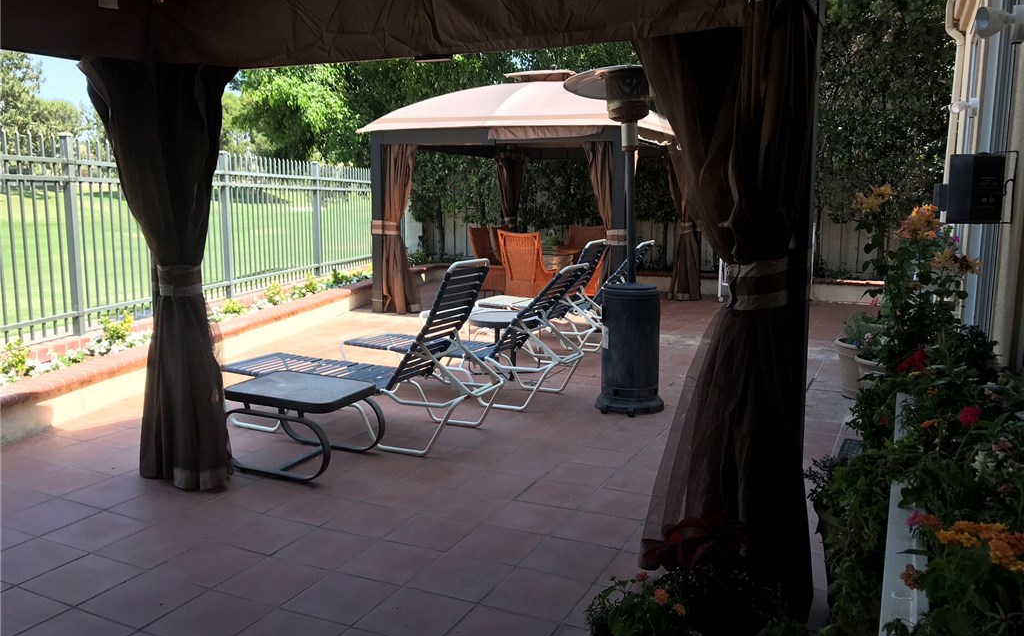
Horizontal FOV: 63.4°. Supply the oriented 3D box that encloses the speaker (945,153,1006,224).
[{"bbox_3d":[1.963,-0.547,3.500,0.180,0.300,0.170,-1,9,-10],"label":"speaker"}]

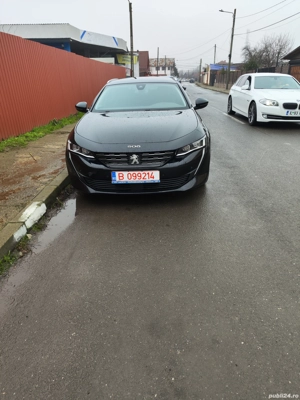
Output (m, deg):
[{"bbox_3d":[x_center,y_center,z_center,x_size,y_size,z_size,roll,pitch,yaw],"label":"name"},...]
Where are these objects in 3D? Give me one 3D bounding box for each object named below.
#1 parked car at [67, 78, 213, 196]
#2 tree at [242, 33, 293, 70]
[{"bbox_3d":[-0.105,-1.463,5.083,1.900,1.420,4.780,-1,24,2],"label":"parked car"},{"bbox_3d":[13.271,-16.183,32.344,5.900,5.792,5.500,7,25,19],"label":"tree"}]

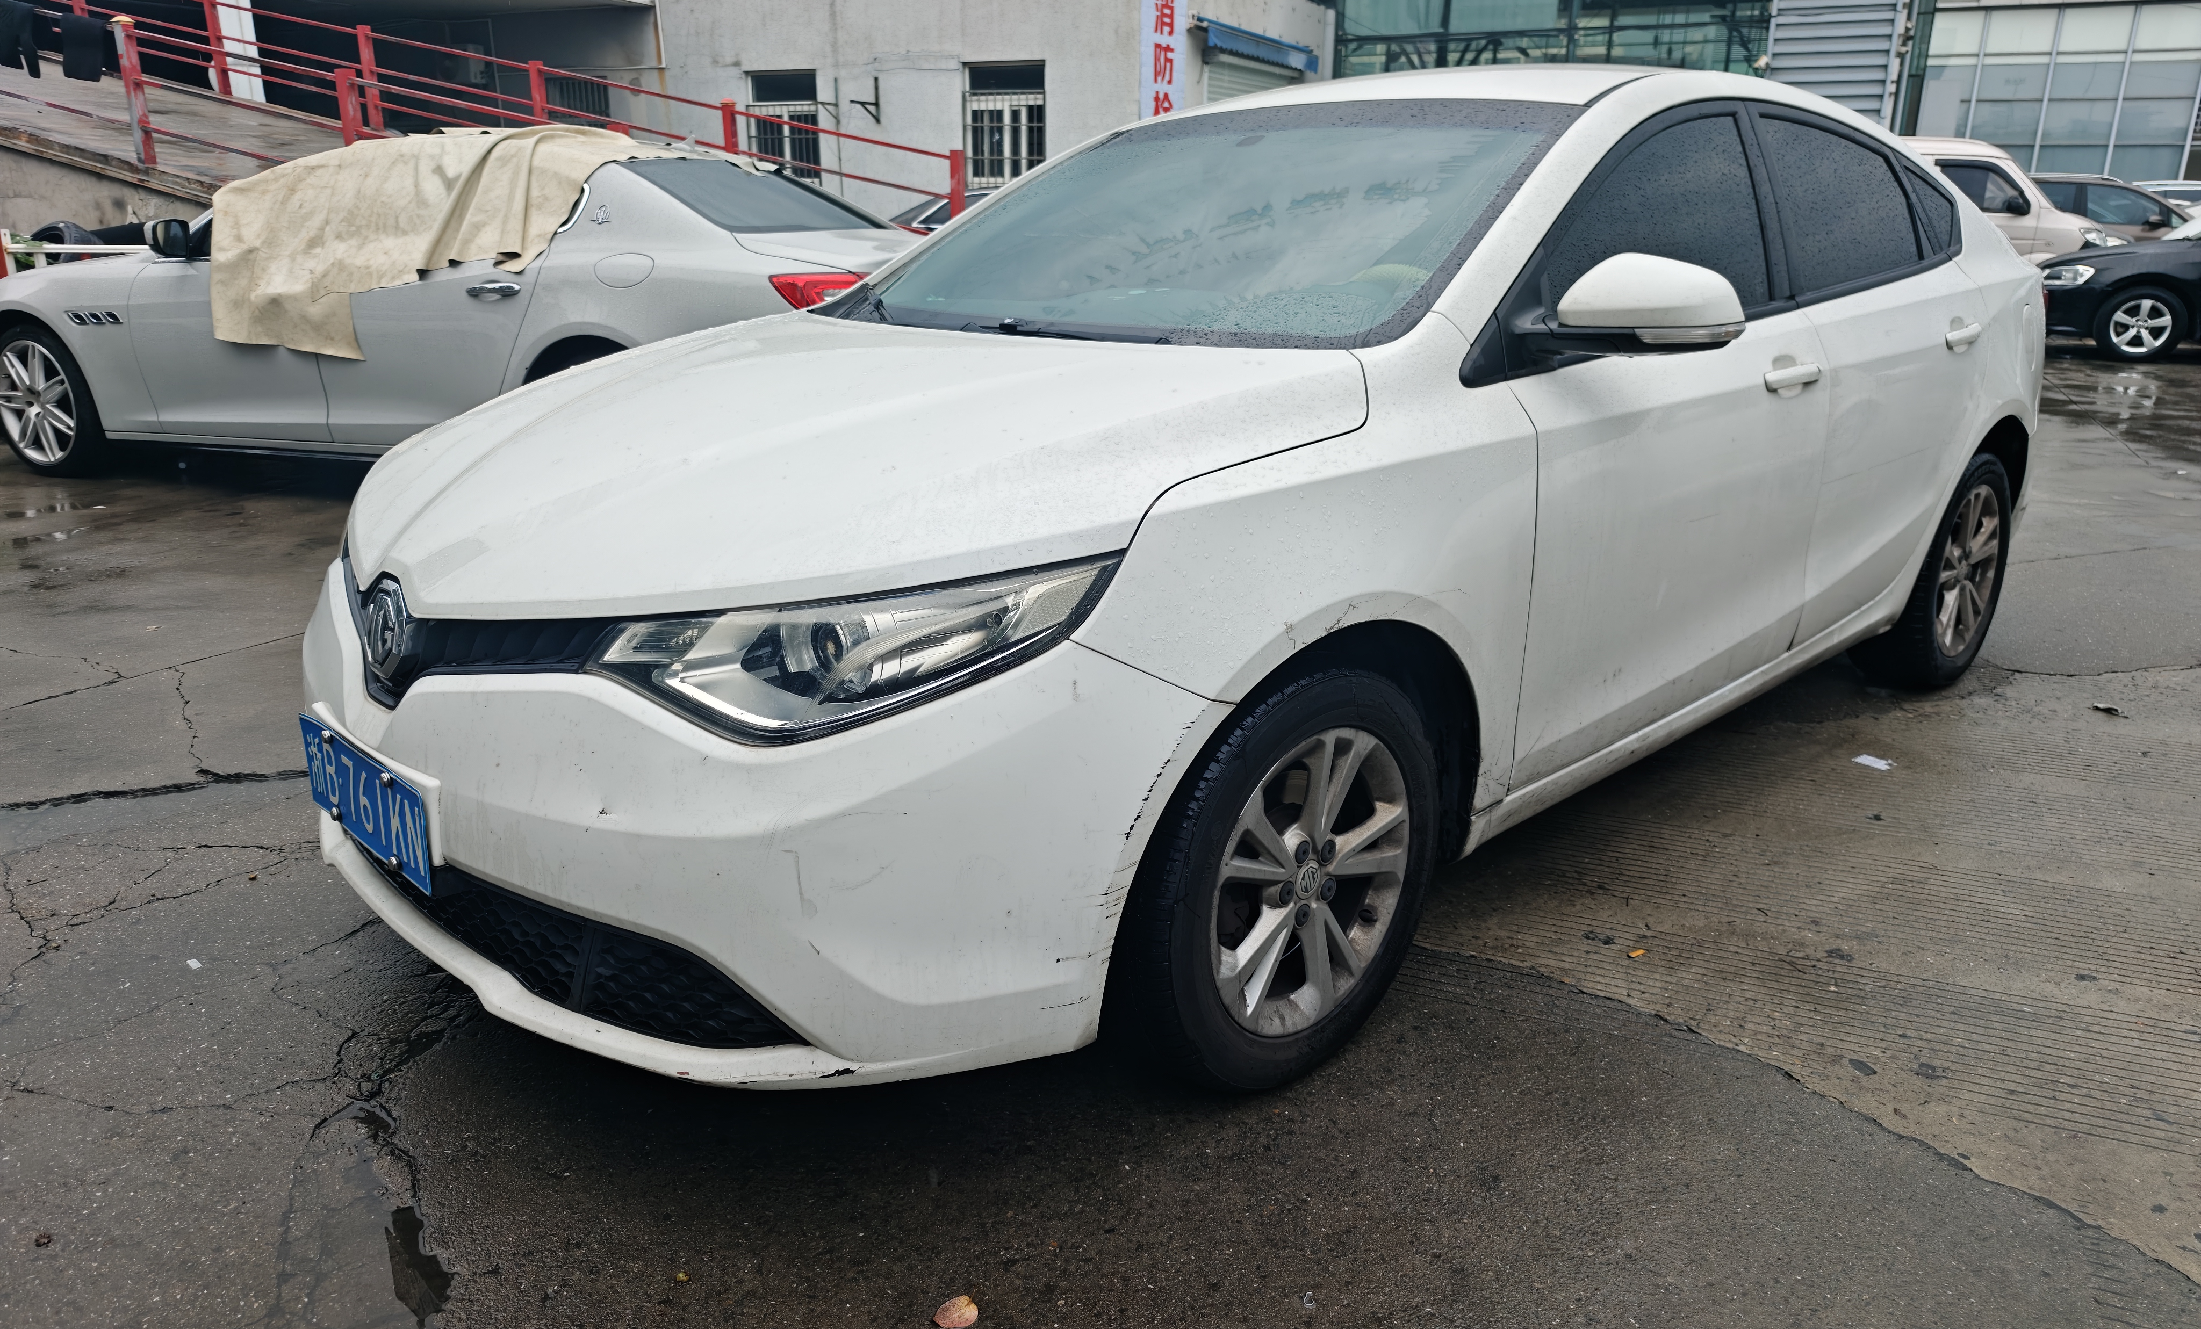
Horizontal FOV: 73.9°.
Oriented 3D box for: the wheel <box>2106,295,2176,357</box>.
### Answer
[{"bbox_3d":[8.943,-2.904,12.613,0.450,0.450,0.180,5,17,19],"label":"wheel"}]

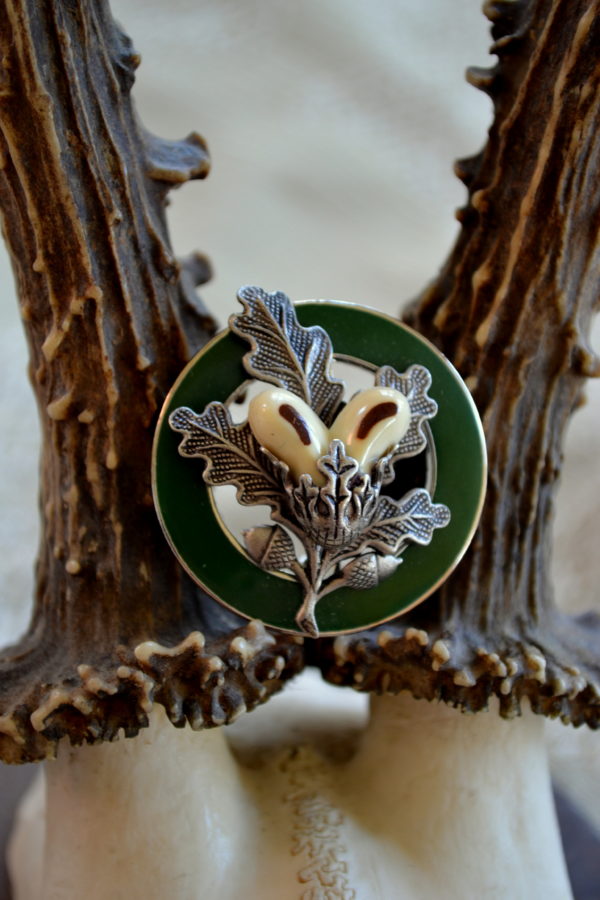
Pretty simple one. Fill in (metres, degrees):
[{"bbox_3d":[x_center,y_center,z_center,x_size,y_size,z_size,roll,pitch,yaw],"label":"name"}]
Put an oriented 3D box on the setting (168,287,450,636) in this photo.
[{"bbox_3d":[0.001,0.001,0.211,0.033,0.041,0.009,0,0,0],"label":"setting"}]

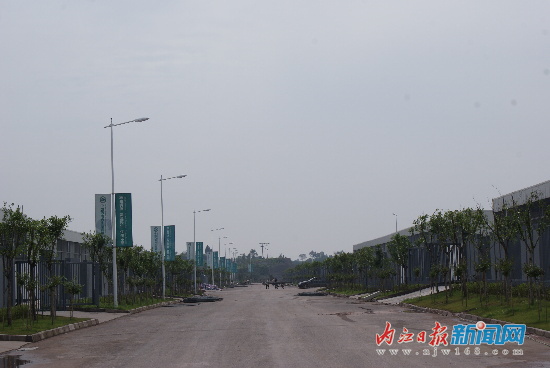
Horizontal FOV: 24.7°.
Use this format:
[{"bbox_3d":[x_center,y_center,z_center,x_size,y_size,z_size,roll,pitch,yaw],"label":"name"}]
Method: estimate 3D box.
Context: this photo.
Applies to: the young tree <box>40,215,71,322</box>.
[{"bbox_3d":[-8.489,3.229,48.500,1.300,4.150,1.300,-1,-4,-1],"label":"young tree"}]

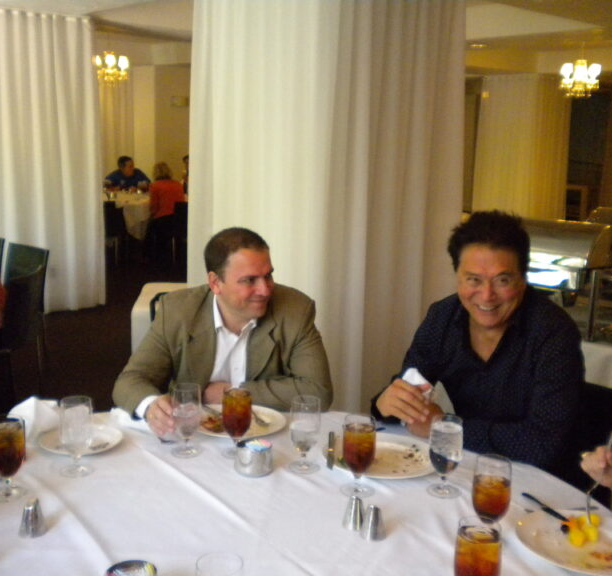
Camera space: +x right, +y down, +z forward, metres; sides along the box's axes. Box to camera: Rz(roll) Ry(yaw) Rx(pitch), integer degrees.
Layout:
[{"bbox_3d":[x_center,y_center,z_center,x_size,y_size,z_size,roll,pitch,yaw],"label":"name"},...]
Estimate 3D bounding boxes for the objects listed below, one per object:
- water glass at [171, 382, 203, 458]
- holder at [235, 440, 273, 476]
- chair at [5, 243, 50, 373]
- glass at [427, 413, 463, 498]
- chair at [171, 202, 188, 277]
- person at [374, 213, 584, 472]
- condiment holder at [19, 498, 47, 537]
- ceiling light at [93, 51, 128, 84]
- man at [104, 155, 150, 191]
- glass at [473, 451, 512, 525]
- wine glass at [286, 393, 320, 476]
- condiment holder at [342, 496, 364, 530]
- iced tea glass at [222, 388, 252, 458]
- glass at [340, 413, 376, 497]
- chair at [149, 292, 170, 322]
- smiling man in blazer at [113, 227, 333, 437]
[{"bbox_3d":[-0.291,0.326,1.910,0.075,0.166,0.075,2,10,0],"label":"water glass"},{"bbox_3d":[-0.119,0.391,1.791,0.087,0.060,0.087,2,10,0],"label":"holder"},{"bbox_3d":[-2.047,0.125,5.174,0.480,0.810,0.520,11,14,42],"label":"chair"},{"bbox_3d":[0.313,0.372,1.727,0.076,0.167,0.076,1,10,0],"label":"glass"},{"bbox_3d":[-1.534,-0.639,9.343,0.460,0.820,0.540,-8,14,-43],"label":"chair"},{"bbox_3d":[0.496,0.477,2.123,0.550,1.340,0.720,7,11,26],"label":"person"},{"bbox_3d":[-0.519,0.433,1.469,0.047,0.064,0.047,2,10,0],"label":"condiment holder"},{"bbox_3d":[-2.285,-2.578,9.100,0.450,0.410,0.450,2,10,0],"label":"ceiling light"},{"bbox_3d":[-2.614,-1.264,11.468,0.600,1.340,0.750,-1,10,-14],"label":"man"},{"bbox_3d":[0.354,0.408,1.485,0.074,0.165,0.074,2,10,0],"label":"glass"},{"bbox_3d":[0.000,0.340,1.801,0.074,0.165,0.074,2,10,0],"label":"wine glass"},{"bbox_3d":[0.096,0.448,1.565,0.039,0.069,0.039,2,10,0],"label":"condiment holder"},{"bbox_3d":[-0.168,0.330,1.909,0.076,0.162,0.076,1,10,0],"label":"iced tea glass"},{"bbox_3d":[0.117,0.369,1.717,0.076,0.167,0.076,1,10,0],"label":"glass"},{"bbox_3d":[-0.523,0.402,3.877,0.460,0.820,0.550,1,10,-6],"label":"chair"},{"bbox_3d":[-0.249,0.438,2.377,0.620,1.250,0.780,0,10,-8],"label":"smiling man in blazer"}]

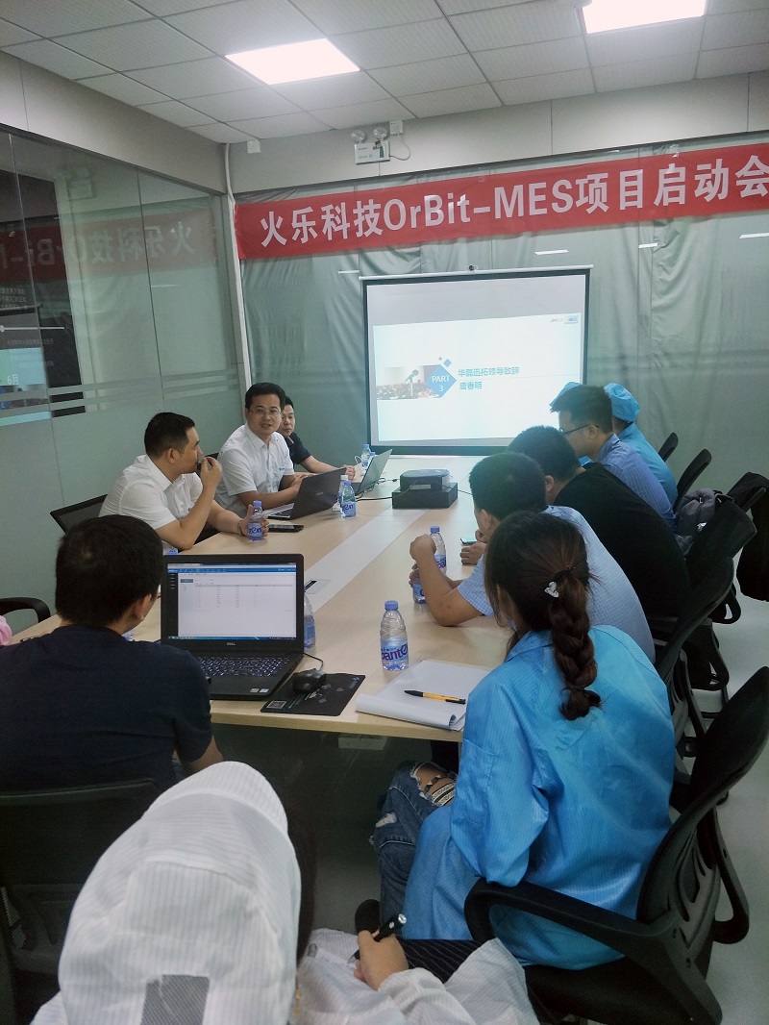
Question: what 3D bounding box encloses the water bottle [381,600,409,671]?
[{"bbox_3d":[0.021,0.274,1.614,0.064,0.162,0.064,-2,14,0],"label":"water bottle"}]

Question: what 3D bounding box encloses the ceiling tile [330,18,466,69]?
[{"bbox_3d":[0.086,-2.430,3.702,0.600,0.020,0.585,3,16,18],"label":"ceiling tile"}]

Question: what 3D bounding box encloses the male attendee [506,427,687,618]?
[{"bbox_3d":[0.631,0.301,2.376,0.700,1.190,0.530,10,19,39],"label":"male attendee"}]

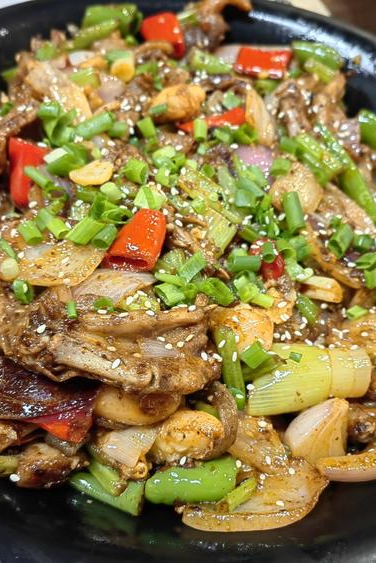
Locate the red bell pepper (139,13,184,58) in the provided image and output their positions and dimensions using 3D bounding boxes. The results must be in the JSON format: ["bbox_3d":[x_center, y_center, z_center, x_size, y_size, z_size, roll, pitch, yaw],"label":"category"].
[{"bbox_3d":[-0.014,-0.137,0.327,0.023,0.017,0.015,0,53,-5],"label":"red bell pepper"}]

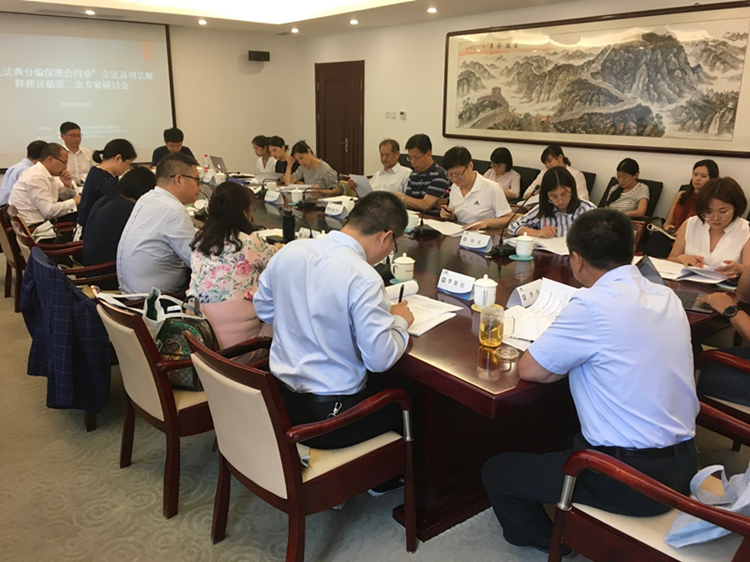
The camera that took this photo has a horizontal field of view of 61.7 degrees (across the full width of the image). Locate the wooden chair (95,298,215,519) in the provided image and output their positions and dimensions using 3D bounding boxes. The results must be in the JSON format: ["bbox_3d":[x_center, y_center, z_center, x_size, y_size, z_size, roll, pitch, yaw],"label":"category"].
[{"bbox_3d":[-0.783,0.434,2.678,0.620,0.850,0.540,-12,20,-37],"label":"wooden chair"}]

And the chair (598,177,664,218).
[{"bbox_3d":[1.878,-0.251,4.832,0.620,1.000,0.580,-12,20,-36],"label":"chair"}]

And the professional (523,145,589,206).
[{"bbox_3d":[1.411,-0.454,5.095,0.780,1.240,0.520,-12,20,-36],"label":"professional"}]

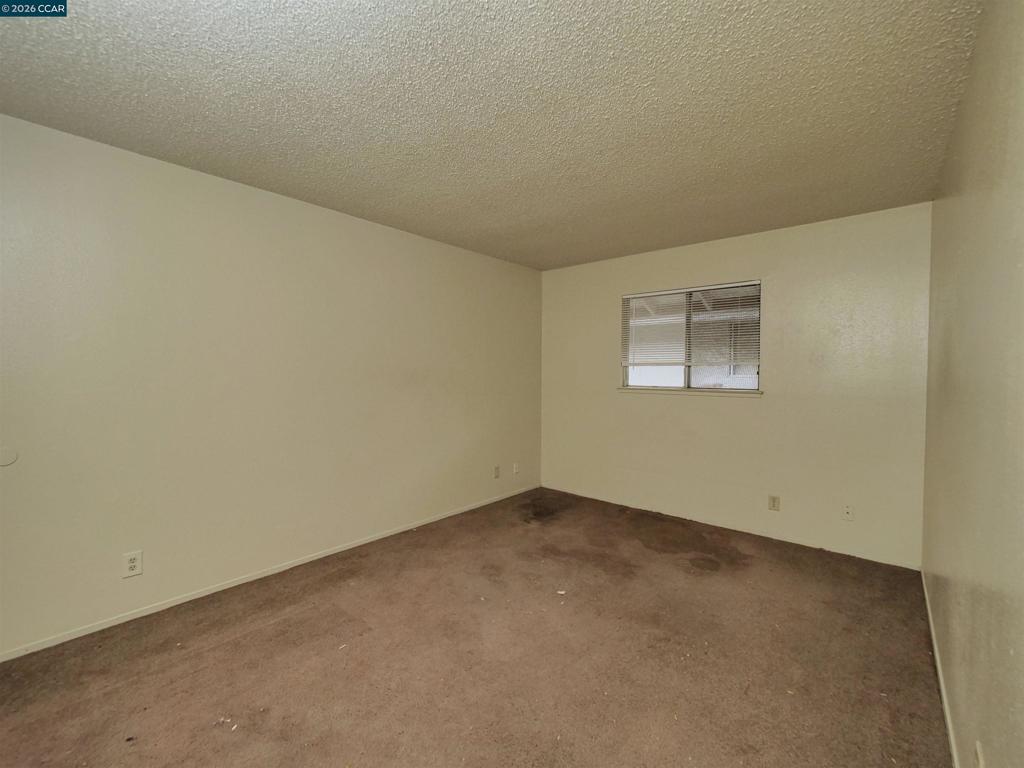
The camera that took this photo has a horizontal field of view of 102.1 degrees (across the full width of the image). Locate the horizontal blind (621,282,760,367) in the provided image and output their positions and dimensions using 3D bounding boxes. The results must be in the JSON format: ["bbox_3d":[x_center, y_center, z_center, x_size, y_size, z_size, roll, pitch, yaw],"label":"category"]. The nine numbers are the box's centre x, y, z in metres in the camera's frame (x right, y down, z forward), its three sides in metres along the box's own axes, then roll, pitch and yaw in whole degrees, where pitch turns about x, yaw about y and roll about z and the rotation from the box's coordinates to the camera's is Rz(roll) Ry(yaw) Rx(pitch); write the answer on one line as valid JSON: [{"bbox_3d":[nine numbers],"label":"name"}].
[{"bbox_3d":[1.548,-0.500,3.713,1.175,0.700,0.040,2,2,40],"label":"horizontal blind"}]

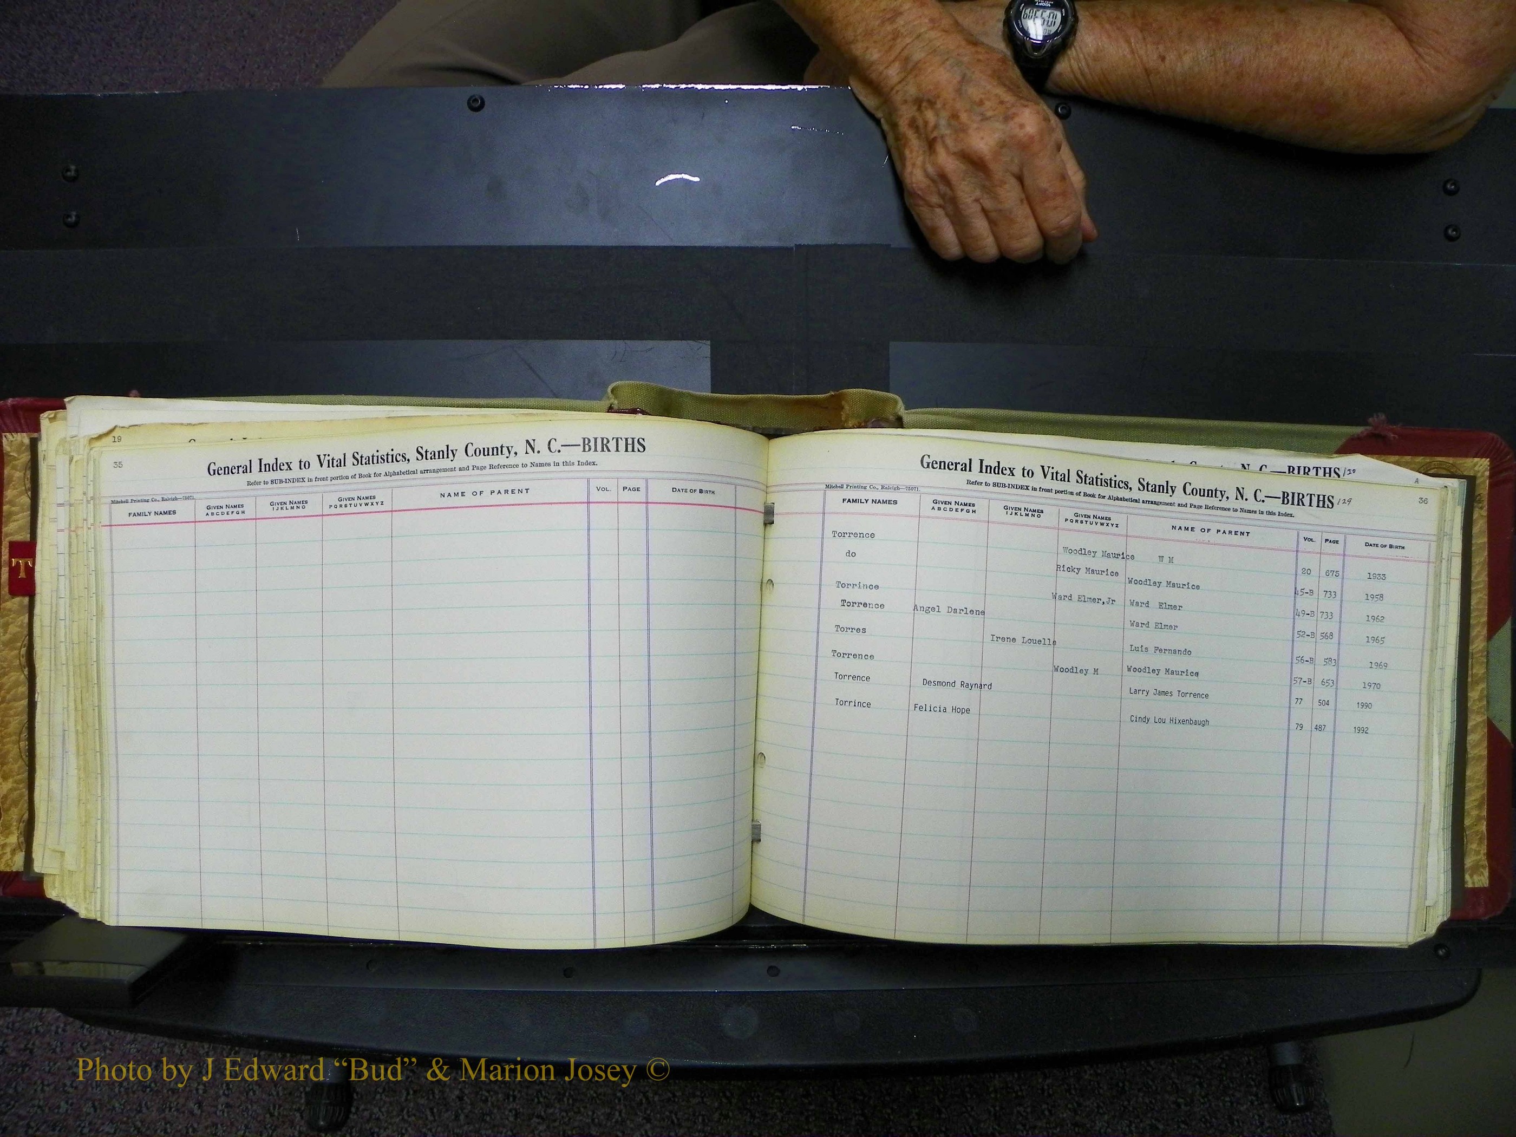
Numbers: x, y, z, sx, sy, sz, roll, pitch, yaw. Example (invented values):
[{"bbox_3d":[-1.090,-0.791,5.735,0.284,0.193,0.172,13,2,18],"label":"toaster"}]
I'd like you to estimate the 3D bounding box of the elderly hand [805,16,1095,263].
[{"bbox_3d":[0.115,-0.224,0.610,0.095,0.070,0.155,-32,90,0],"label":"elderly hand"}]

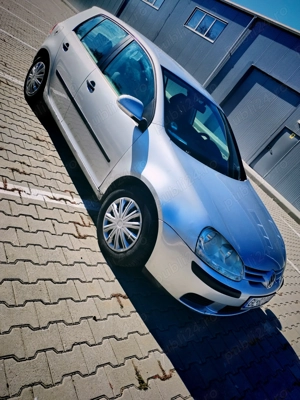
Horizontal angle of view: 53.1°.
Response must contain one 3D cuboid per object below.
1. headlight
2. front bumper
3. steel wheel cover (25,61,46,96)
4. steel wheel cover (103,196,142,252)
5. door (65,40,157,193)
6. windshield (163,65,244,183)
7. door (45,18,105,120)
[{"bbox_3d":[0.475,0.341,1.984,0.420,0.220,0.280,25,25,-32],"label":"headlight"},{"bbox_3d":[0.687,0.603,2.551,1.740,0.470,0.660,14,32,-48],"label":"front bumper"},{"bbox_3d":[-1.435,-1.532,3.761,0.080,0.420,0.420,14,32,-47],"label":"steel wheel cover"},{"bbox_3d":[-0.210,0.183,2.276,0.080,0.415,0.415,14,32,-47],"label":"steel wheel cover"},{"bbox_3d":[-0.317,-0.841,2.708,0.230,1.110,1.130,14,32,-47],"label":"door"},{"bbox_3d":[0.513,-0.732,3.004,1.360,0.150,0.930,14,59,-48],"label":"windshield"},{"bbox_3d":[-0.790,-1.513,3.278,0.230,1.110,1.020,14,32,-47],"label":"door"}]

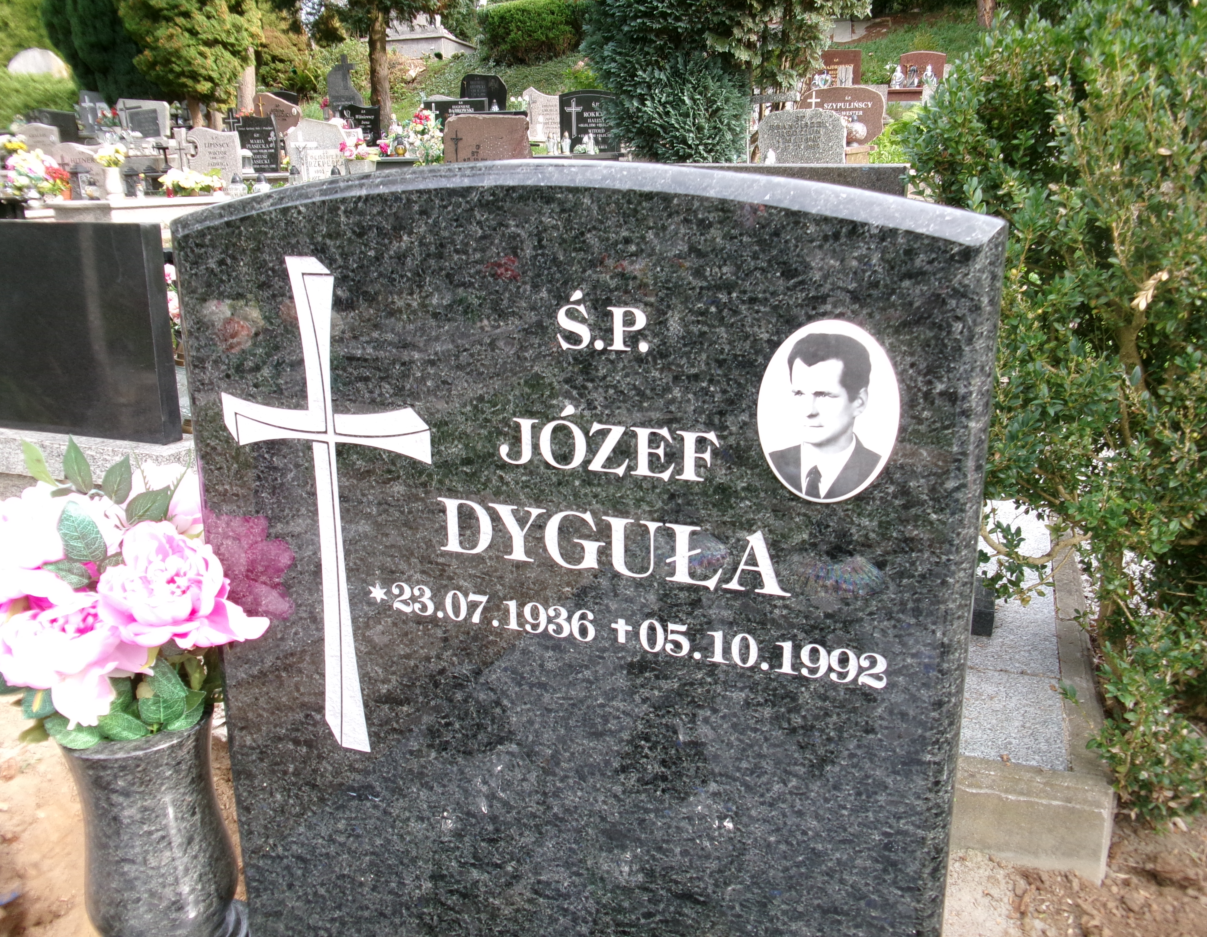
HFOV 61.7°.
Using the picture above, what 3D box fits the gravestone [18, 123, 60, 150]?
[{"bbox_3d":[-7.094,-4.022,12.741,0.620,0.650,0.090,4,16,17],"label":"gravestone"}]

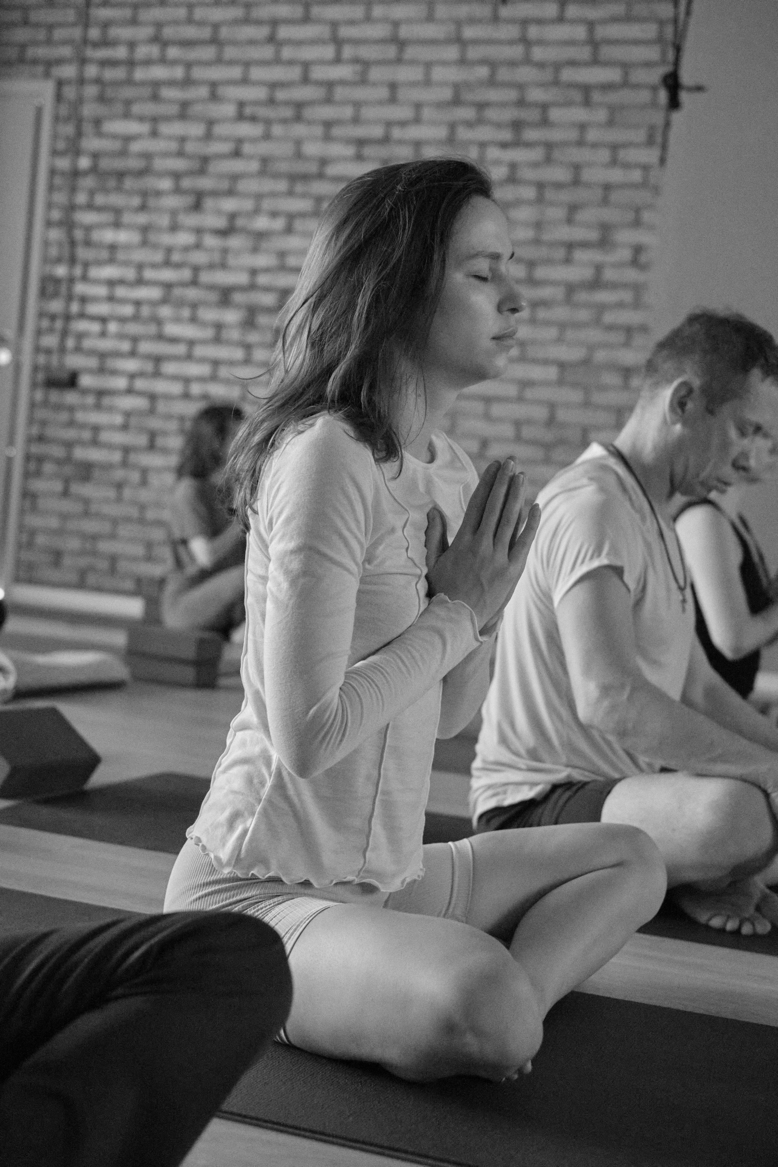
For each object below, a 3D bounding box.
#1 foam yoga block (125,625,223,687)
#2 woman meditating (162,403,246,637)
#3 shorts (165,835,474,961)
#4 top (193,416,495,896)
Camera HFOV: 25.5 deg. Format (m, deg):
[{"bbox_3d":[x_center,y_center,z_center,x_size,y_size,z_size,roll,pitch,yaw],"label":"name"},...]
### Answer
[{"bbox_3d":[-0.641,0.219,5.132,0.227,0.150,0.147,6,2,18],"label":"foam yoga block"},{"bbox_3d":[-0.468,-0.147,5.919,0.660,0.870,0.560,6,2,19],"label":"woman meditating"},{"bbox_3d":[-0.107,0.341,1.829,0.310,0.225,0.390,6,2,22],"label":"shorts"},{"bbox_3d":[-0.049,0.066,1.807,0.339,0.470,0.420,6,2,22],"label":"top"}]

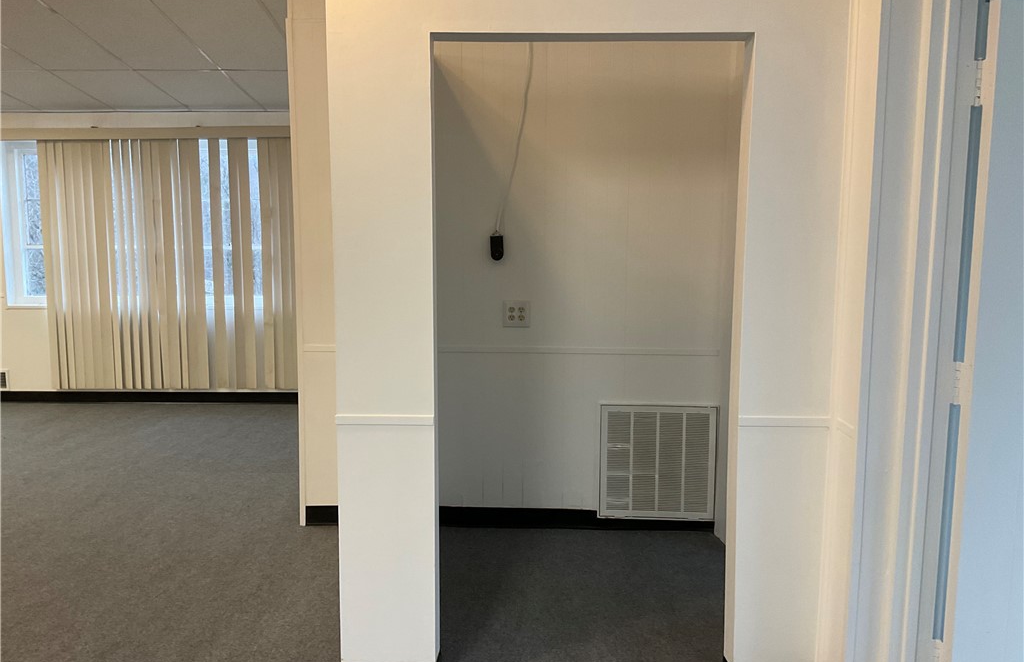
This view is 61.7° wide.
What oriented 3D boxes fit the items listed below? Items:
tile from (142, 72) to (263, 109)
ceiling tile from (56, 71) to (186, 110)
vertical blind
[{"bbox_3d":[-2.294,-1.810,6.425,0.580,0.030,0.960,0,-2,1],"label":"tile"},{"bbox_3d":[-2.904,-1.807,6.436,0.580,0.030,0.960,0,-2,1],"label":"ceiling tile"},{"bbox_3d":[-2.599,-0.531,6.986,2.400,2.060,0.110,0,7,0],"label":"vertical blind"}]

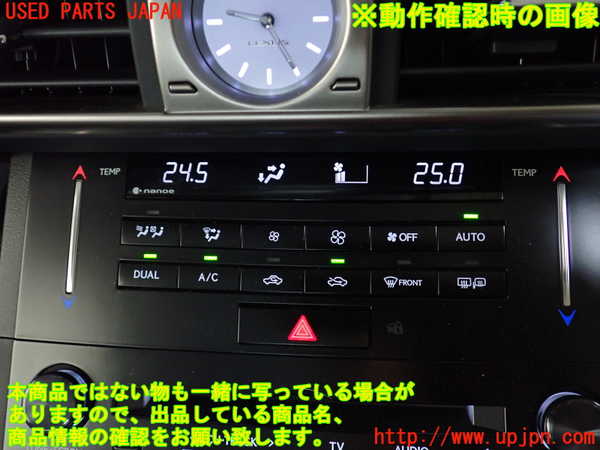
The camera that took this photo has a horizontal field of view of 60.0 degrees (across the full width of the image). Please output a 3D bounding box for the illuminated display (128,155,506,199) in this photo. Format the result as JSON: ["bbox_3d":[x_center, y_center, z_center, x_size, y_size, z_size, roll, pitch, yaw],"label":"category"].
[{"bbox_3d":[0.004,-0.018,0.204,0.145,0.018,0.008,1,-8,5],"label":"illuminated display"}]

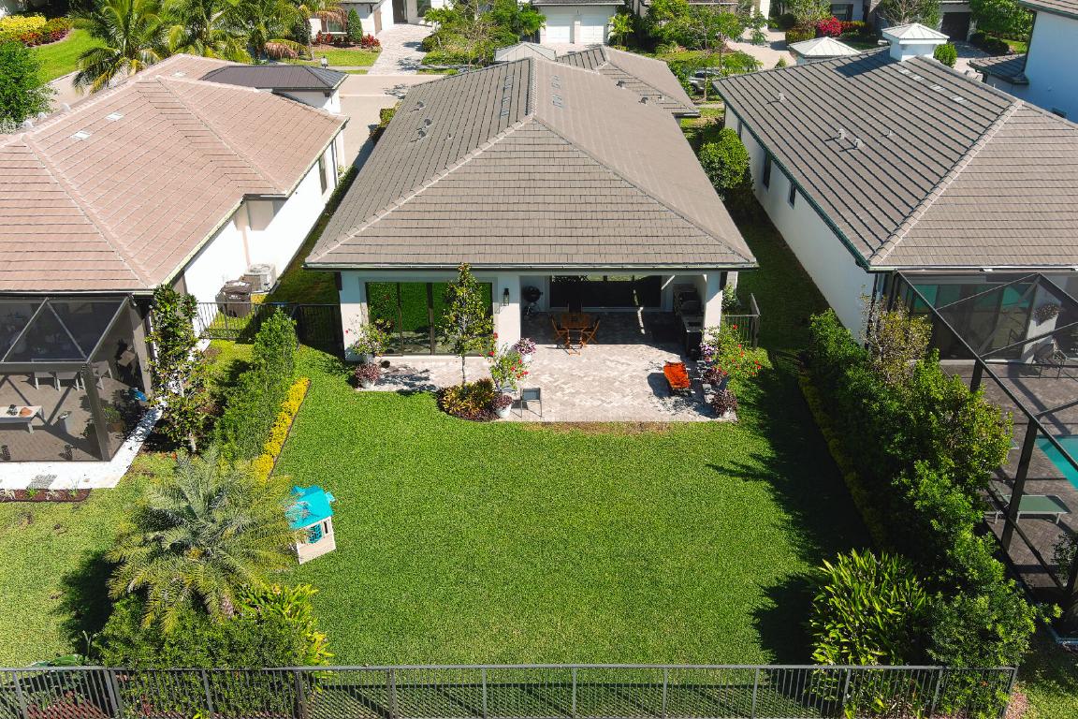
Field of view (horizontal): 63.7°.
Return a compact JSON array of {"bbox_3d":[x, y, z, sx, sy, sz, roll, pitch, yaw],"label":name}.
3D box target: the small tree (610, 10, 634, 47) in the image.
[{"bbox_3d":[6.987,-27.804,73.386,2.100,2.951,2.100,0,29,0],"label":"small tree"}]

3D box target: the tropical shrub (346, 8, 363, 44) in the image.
[{"bbox_3d":[-16.140,-29.165,75.850,1.450,2.952,1.450,0,29,0],"label":"tropical shrub"}]

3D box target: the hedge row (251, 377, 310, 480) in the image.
[{"bbox_3d":[-6.780,1.625,22.714,0.550,0.400,4.800,0,29,0],"label":"hedge row"}]

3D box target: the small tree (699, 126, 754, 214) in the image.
[{"bbox_3d":[7.905,-8.207,37.140,2.300,3.400,2.300,0,29,0],"label":"small tree"}]

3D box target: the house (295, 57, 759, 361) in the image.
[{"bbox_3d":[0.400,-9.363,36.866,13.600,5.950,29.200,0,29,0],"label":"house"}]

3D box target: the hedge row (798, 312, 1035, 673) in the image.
[{"bbox_3d":[8.000,1.962,19.679,1.950,2.400,11.600,0,29,0],"label":"hedge row"}]

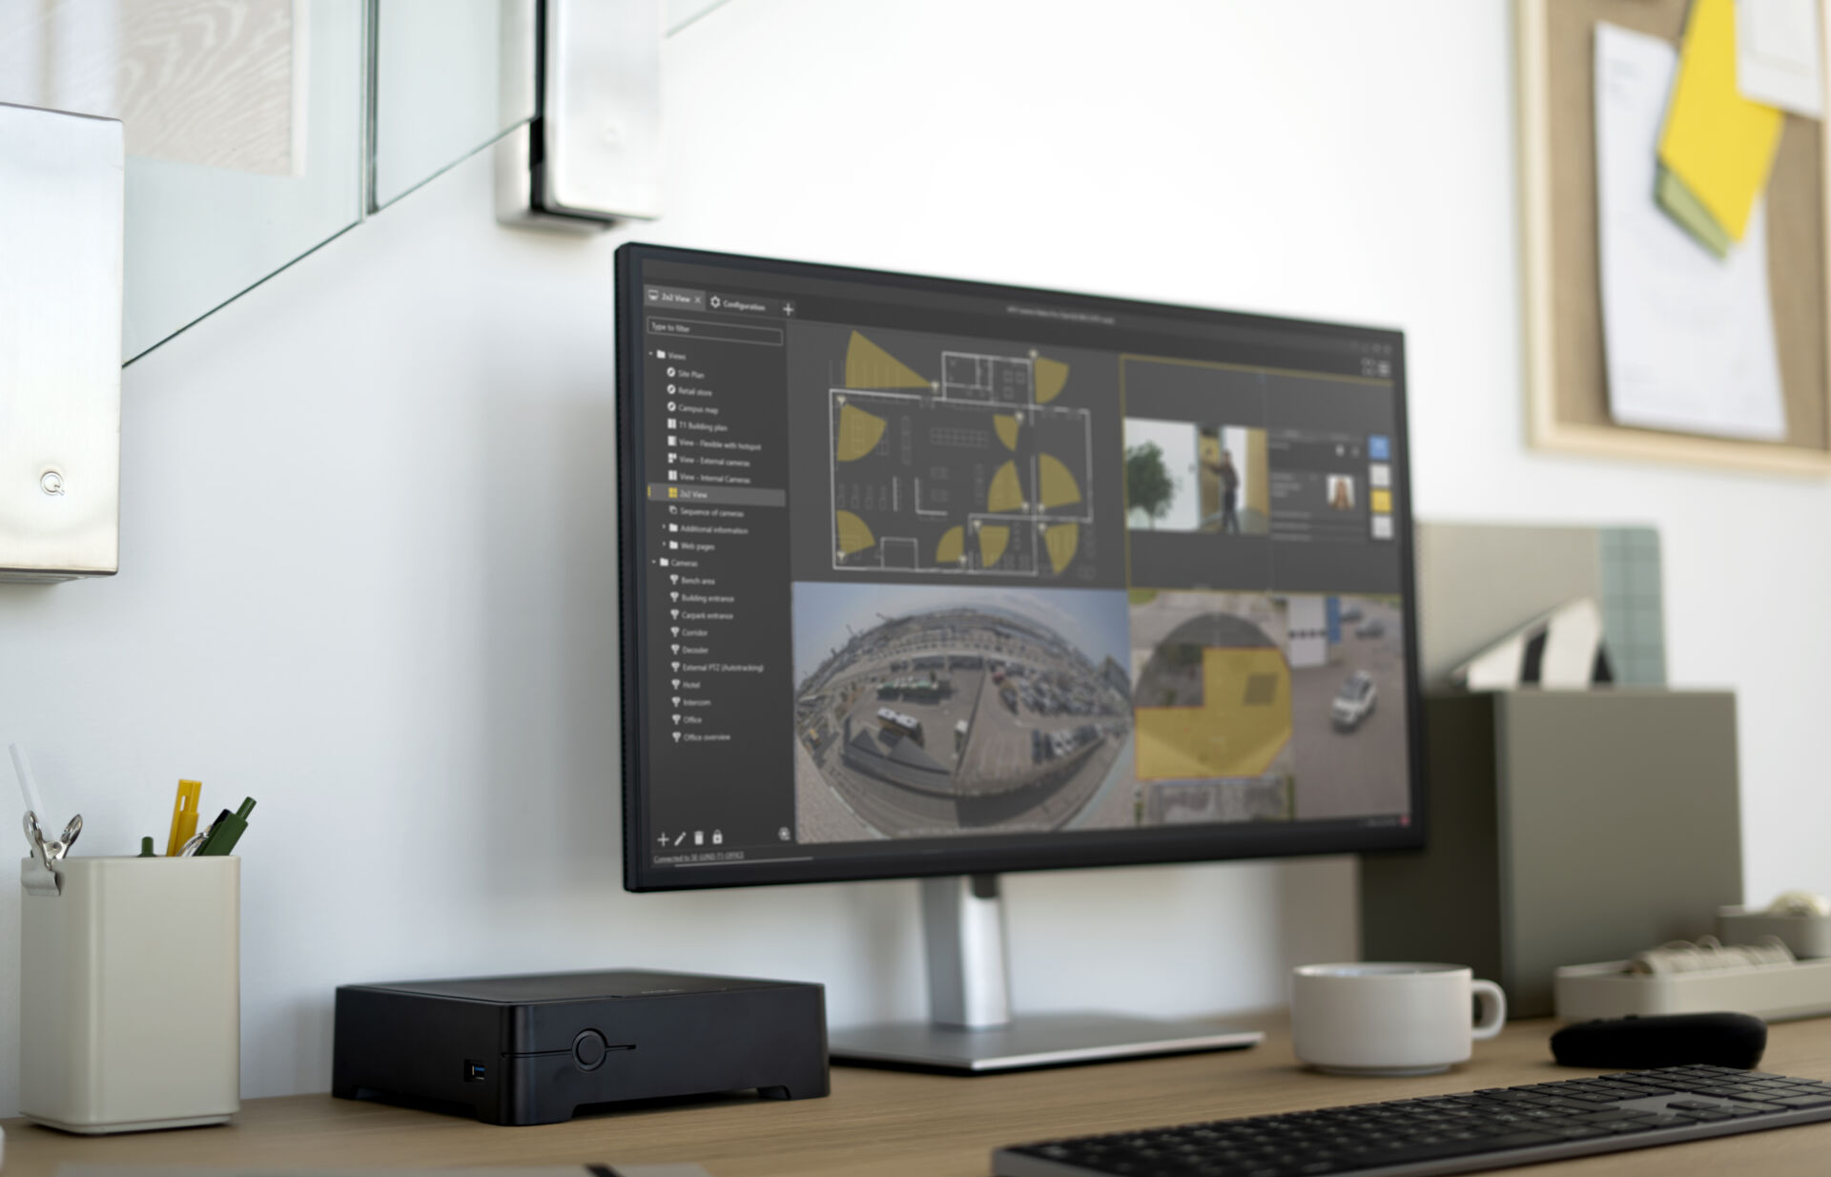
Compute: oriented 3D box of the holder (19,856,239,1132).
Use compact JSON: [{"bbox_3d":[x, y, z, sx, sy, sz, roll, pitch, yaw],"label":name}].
[{"bbox_3d":[-0.378,0.192,1.224,0.081,0.124,0.082,3,-6,-37],"label":"holder"}]

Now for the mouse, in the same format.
[{"bbox_3d":[0.389,0.236,1.333,0.107,0.033,0.063,-5,-6,43],"label":"mouse"}]

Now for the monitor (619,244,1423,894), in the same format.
[{"bbox_3d":[0.077,-0.004,1.500,0.579,0.336,0.045,1,-5,-36],"label":"monitor"}]

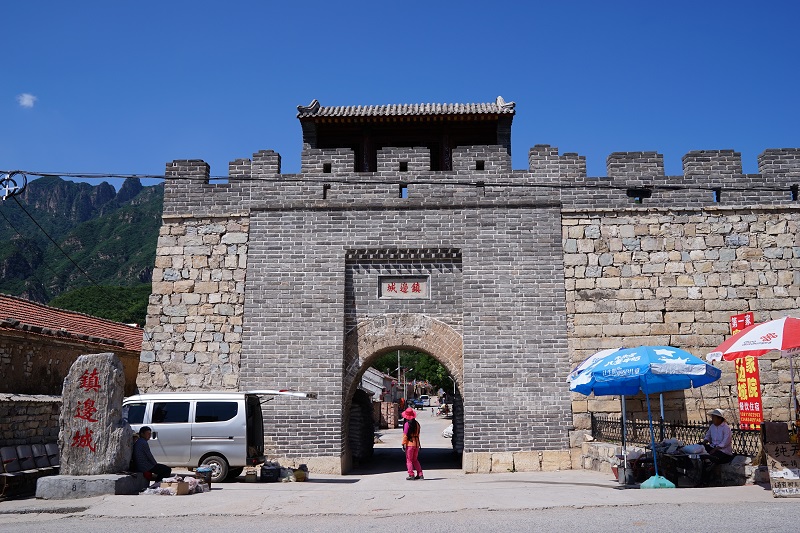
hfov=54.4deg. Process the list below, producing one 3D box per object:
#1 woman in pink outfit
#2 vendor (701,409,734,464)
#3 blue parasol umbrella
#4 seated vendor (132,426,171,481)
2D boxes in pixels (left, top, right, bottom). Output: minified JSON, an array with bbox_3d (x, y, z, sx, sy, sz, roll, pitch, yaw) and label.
[{"bbox_3d":[0.249,3.827,16.791,0.500,1.540,0.360,6,-11,-30],"label":"woman in pink outfit"},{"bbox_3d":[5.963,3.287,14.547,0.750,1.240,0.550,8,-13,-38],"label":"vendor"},{"bbox_3d":[4.593,2.746,14.338,2.800,2.570,2.800,0,-10,0],"label":"blue parasol umbrella"},{"bbox_3d":[-4.735,3.596,14.602,0.750,1.160,0.520,-4,-11,21],"label":"seated vendor"}]

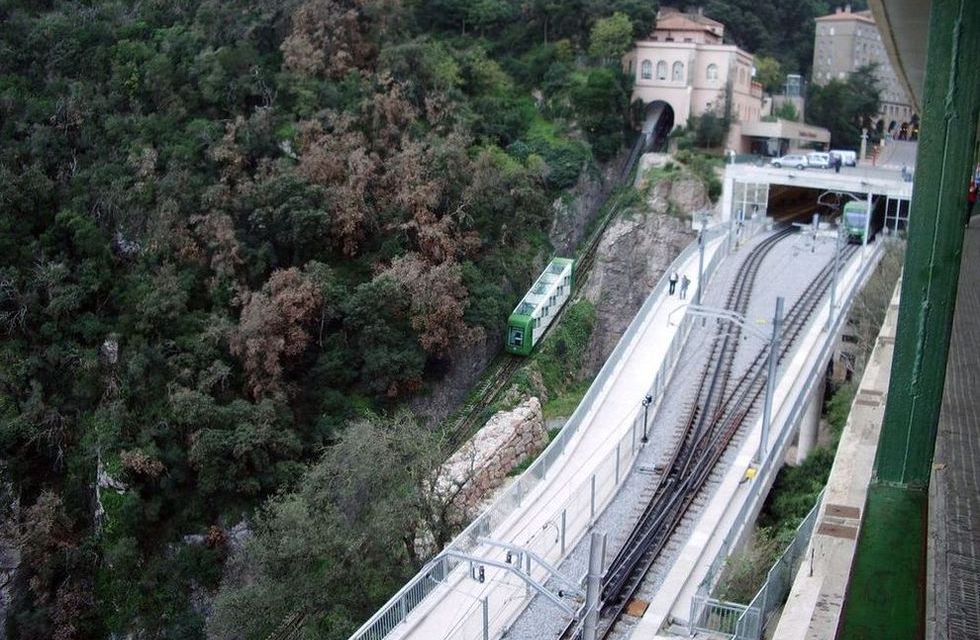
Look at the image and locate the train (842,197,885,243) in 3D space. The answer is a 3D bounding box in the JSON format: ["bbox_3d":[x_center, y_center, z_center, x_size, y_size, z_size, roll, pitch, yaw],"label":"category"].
[{"bbox_3d":[40.776,-11.762,107.605,2.600,3.800,28.000,7,13,22],"label":"train"}]

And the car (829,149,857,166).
[{"bbox_3d":[41.170,-19.043,117.000,4.200,1.820,1.750,12,16,39],"label":"car"}]

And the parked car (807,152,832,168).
[{"bbox_3d":[37.073,-18.244,113.500,4.100,1.680,1.700,10,14,31],"label":"parked car"}]

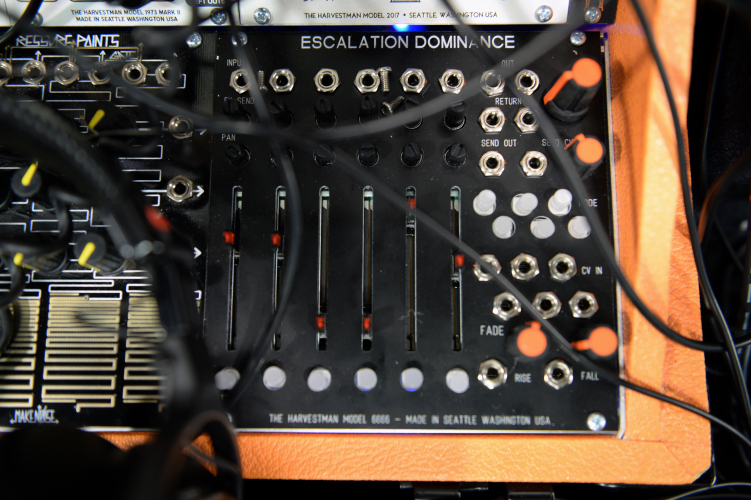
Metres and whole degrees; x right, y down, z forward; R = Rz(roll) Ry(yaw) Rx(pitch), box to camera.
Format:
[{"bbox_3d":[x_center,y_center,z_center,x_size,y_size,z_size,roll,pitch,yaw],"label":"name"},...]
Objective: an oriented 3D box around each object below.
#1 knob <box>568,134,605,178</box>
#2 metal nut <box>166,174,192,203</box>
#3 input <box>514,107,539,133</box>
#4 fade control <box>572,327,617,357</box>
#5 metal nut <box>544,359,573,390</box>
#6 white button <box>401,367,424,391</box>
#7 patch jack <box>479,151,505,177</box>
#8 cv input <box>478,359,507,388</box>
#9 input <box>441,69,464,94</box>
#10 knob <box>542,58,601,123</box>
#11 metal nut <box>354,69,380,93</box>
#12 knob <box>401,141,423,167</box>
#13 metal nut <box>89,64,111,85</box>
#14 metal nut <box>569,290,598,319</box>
[{"bbox_3d":[0.065,-0.029,0.227,0.012,0.013,0.013,0,81,0],"label":"knob"},{"bbox_3d":[-0.062,-0.019,0.231,0.008,0.003,0.009,0,80,1],"label":"metal nut"},{"bbox_3d":[0.049,-0.042,0.235,0.009,0.003,0.008,0,80,1],"label":"input"},{"bbox_3d":[0.064,0.028,0.215,0.012,0.017,0.011,-4,80,0],"label":"fade control"},{"bbox_3d":[0.055,0.038,0.221,0.009,0.003,0.009,0,80,1],"label":"metal nut"},{"bbox_3d":[0.011,0.039,0.219,0.007,0.005,0.007,0,80,1],"label":"white button"},{"bbox_3d":[0.037,-0.028,0.231,0.009,0.003,0.008,0,80,1],"label":"patch jack"},{"bbox_3d":[0.035,0.038,0.223,0.009,0.003,0.009,0,81,1],"label":"cv input"},{"bbox_3d":[0.025,-0.055,0.238,0.009,0.003,0.009,0,80,1],"label":"input"},{"bbox_3d":[0.063,-0.051,0.228,0.015,0.019,0.015,-10,80,-1],"label":"knob"},{"bbox_3d":[-0.003,-0.055,0.238,0.009,0.003,0.009,0,81,1],"label":"metal nut"},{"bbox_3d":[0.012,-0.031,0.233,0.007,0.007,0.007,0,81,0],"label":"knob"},{"bbox_3d":[-0.091,-0.058,0.240,0.008,0.002,0.008,0,80,1],"label":"metal nut"},{"bbox_3d":[0.064,0.017,0.224,0.009,0.003,0.008,11,81,3],"label":"metal nut"}]

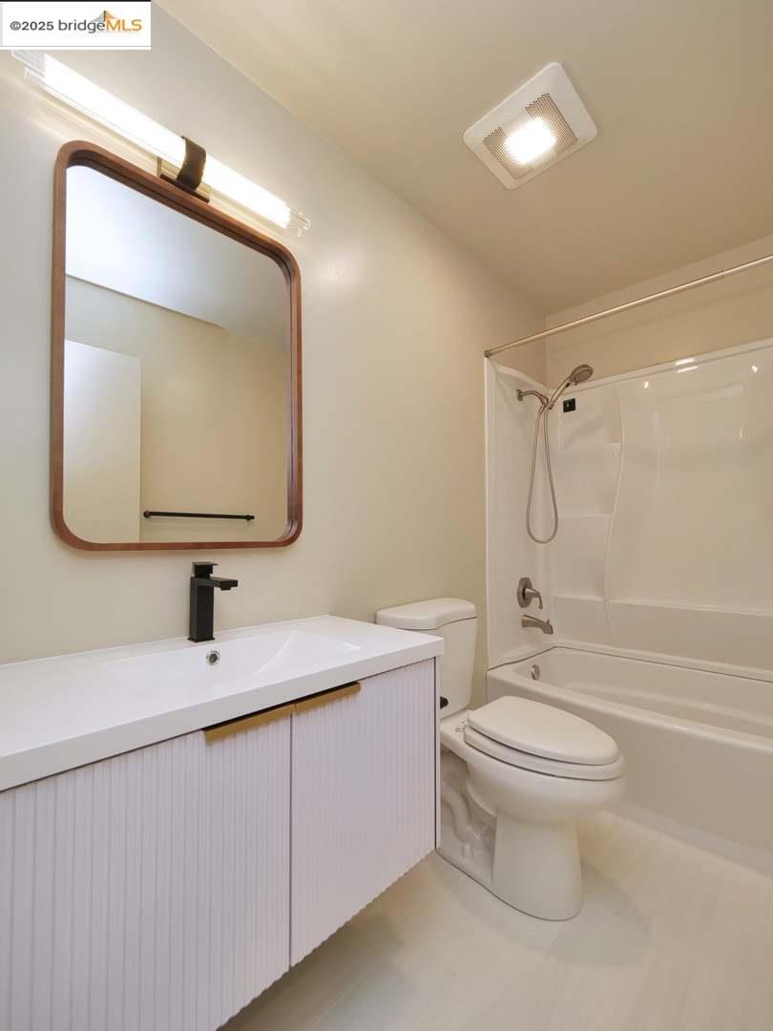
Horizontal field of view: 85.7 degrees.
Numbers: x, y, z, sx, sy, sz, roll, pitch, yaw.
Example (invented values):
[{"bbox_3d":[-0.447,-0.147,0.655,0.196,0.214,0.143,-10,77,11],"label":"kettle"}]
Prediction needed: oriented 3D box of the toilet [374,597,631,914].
[{"bbox_3d":[0.383,0.746,1.408,0.455,0.795,0.736,2,-3,-44],"label":"toilet"}]

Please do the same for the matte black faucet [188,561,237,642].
[{"bbox_3d":[-0.429,0.219,1.029,0.050,0.193,0.157,2,-3,-44],"label":"matte black faucet"}]

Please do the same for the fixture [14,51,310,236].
[{"bbox_3d":[-0.505,-0.897,1.066,0.680,0.100,0.102,2,-3,-44],"label":"fixture"}]

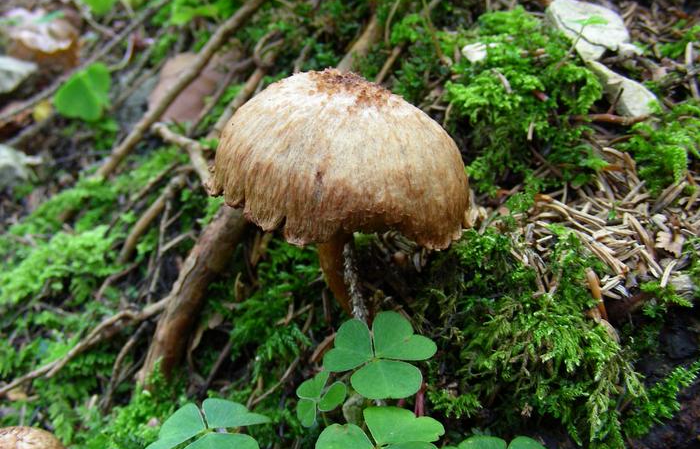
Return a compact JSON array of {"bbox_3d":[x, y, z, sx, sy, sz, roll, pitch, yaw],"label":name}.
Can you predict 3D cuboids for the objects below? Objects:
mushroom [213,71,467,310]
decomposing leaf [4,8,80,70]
[{"bbox_3d":[-0.003,-0.006,0.226,0.074,0.079,0.071,3,22,0],"label":"mushroom"},{"bbox_3d":[-0.200,-0.120,0.500,0.050,0.024,0.040,0,34,0],"label":"decomposing leaf"}]

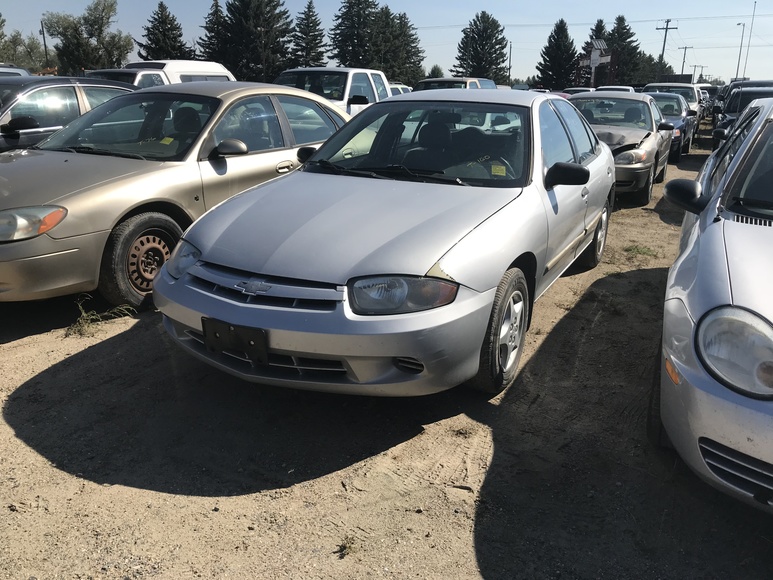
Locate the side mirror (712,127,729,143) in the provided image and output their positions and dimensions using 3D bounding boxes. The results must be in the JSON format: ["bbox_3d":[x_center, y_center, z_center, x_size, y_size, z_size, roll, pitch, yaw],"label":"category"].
[{"bbox_3d":[4.014,-1.858,7.506,0.210,0.150,0.130,9,19,25],"label":"side mirror"}]

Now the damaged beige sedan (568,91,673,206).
[{"bbox_3d":[3.369,-2.340,9.688,1.850,1.430,4.900,9,19,25],"label":"damaged beige sedan"}]

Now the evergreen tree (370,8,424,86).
[{"bbox_3d":[1.463,-25.734,69.504,5.600,9.990,5.600,9,19,25],"label":"evergreen tree"}]

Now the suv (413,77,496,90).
[{"bbox_3d":[1.436,-4.342,15.476,1.800,1.720,4.550,9,19,25],"label":"suv"}]

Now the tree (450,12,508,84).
[{"bbox_3d":[10.380,-25.565,69.489,6.200,9.890,6.200,9,19,25],"label":"tree"}]

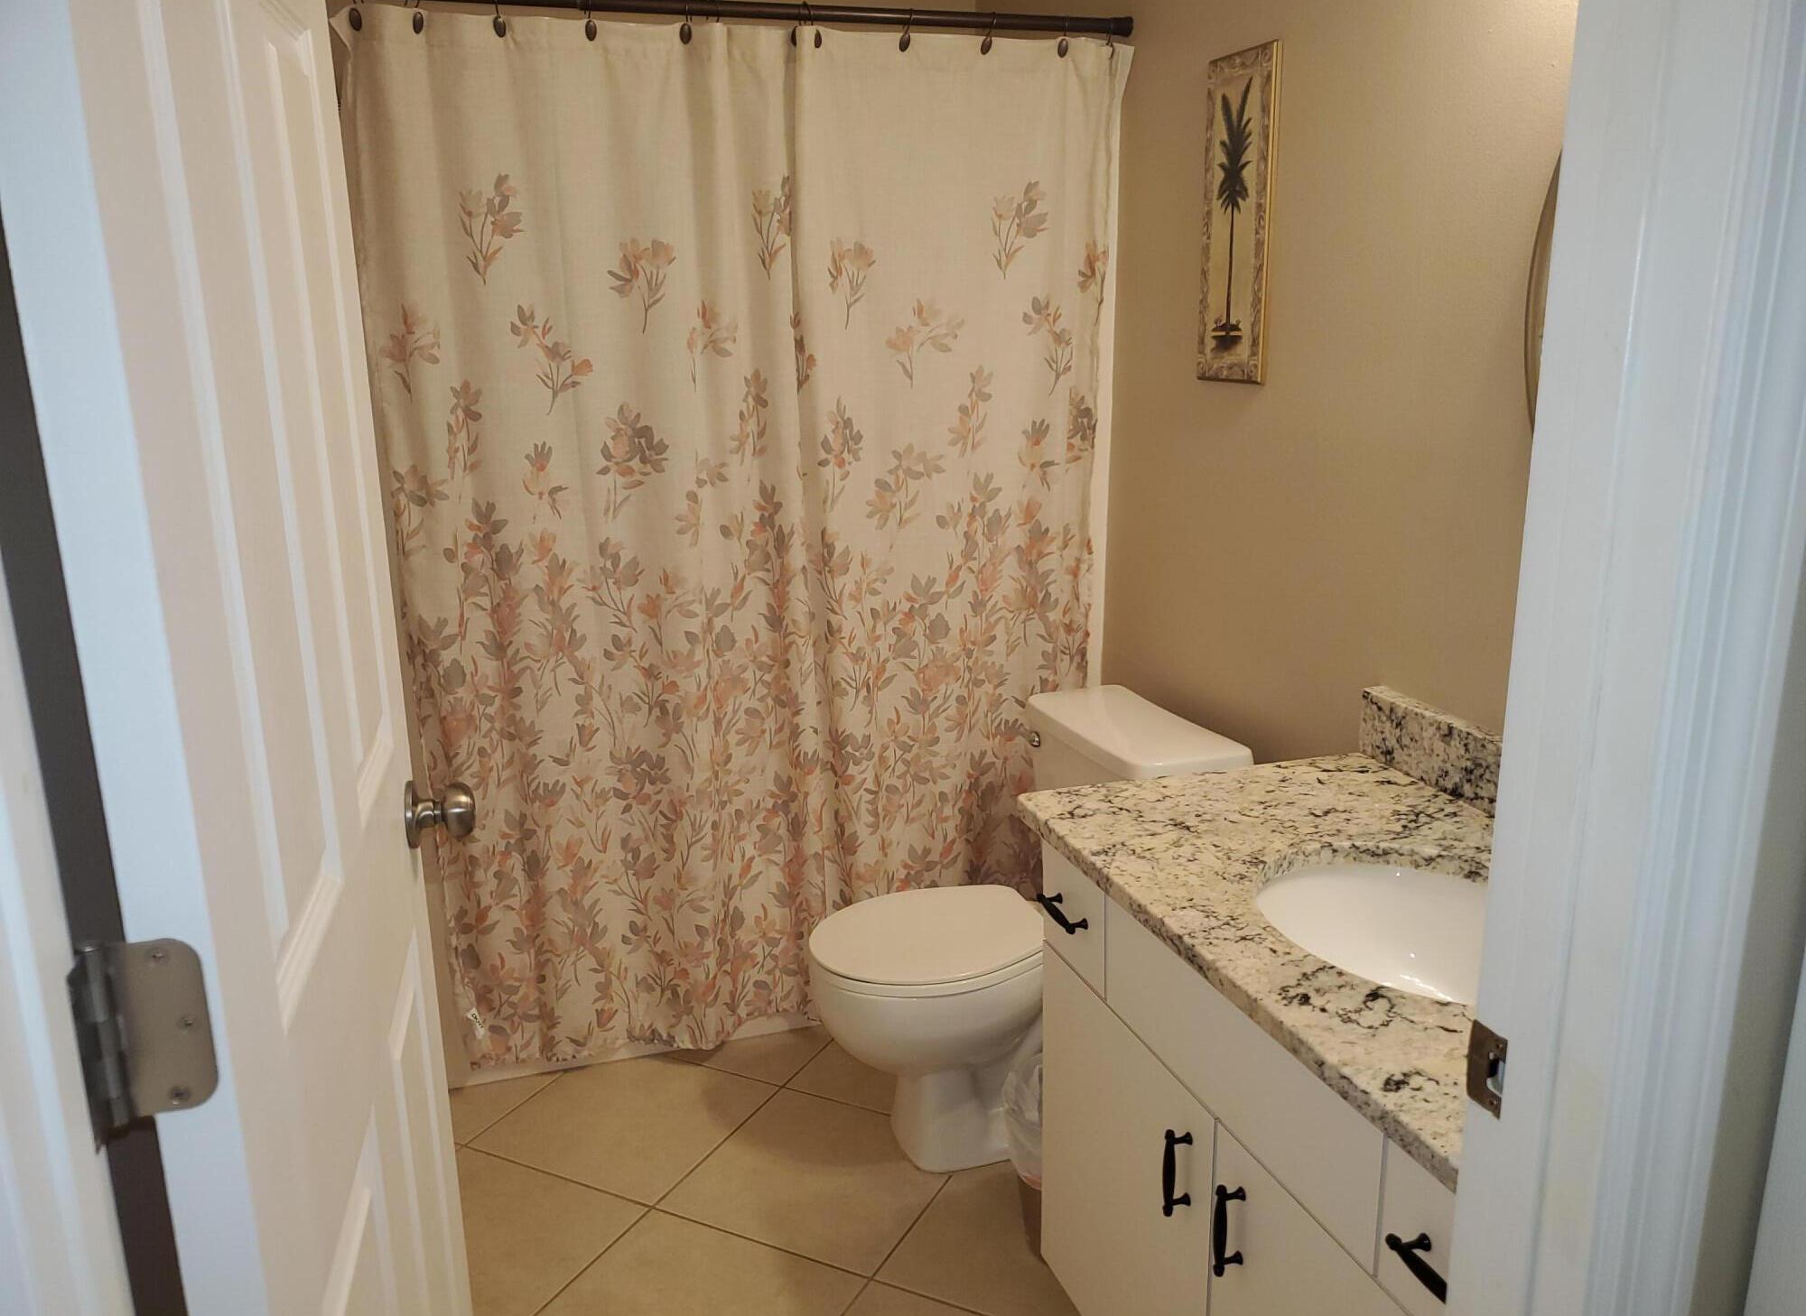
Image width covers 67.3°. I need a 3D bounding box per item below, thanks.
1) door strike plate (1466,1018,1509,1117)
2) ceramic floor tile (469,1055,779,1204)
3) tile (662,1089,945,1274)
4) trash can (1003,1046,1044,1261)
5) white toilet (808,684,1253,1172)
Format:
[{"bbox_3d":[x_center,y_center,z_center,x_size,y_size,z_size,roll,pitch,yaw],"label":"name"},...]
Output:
[{"bbox_3d":[0.383,0.271,0.884,0.004,0.057,0.040,-5,14,-17],"label":"door strike plate"},{"bbox_3d":[-0.506,0.856,2.516,0.404,0.010,0.404,6,15,26],"label":"ceramic floor tile"},{"bbox_3d":[-0.140,0.892,2.339,0.404,0.010,0.404,6,15,26],"label":"tile"},{"bbox_3d":[0.284,0.796,2.128,0.254,0.262,0.254,-5,14,-17],"label":"trash can"},{"bbox_3d":[0.176,0.490,2.419,0.707,0.722,0.455,-5,14,-17],"label":"white toilet"}]

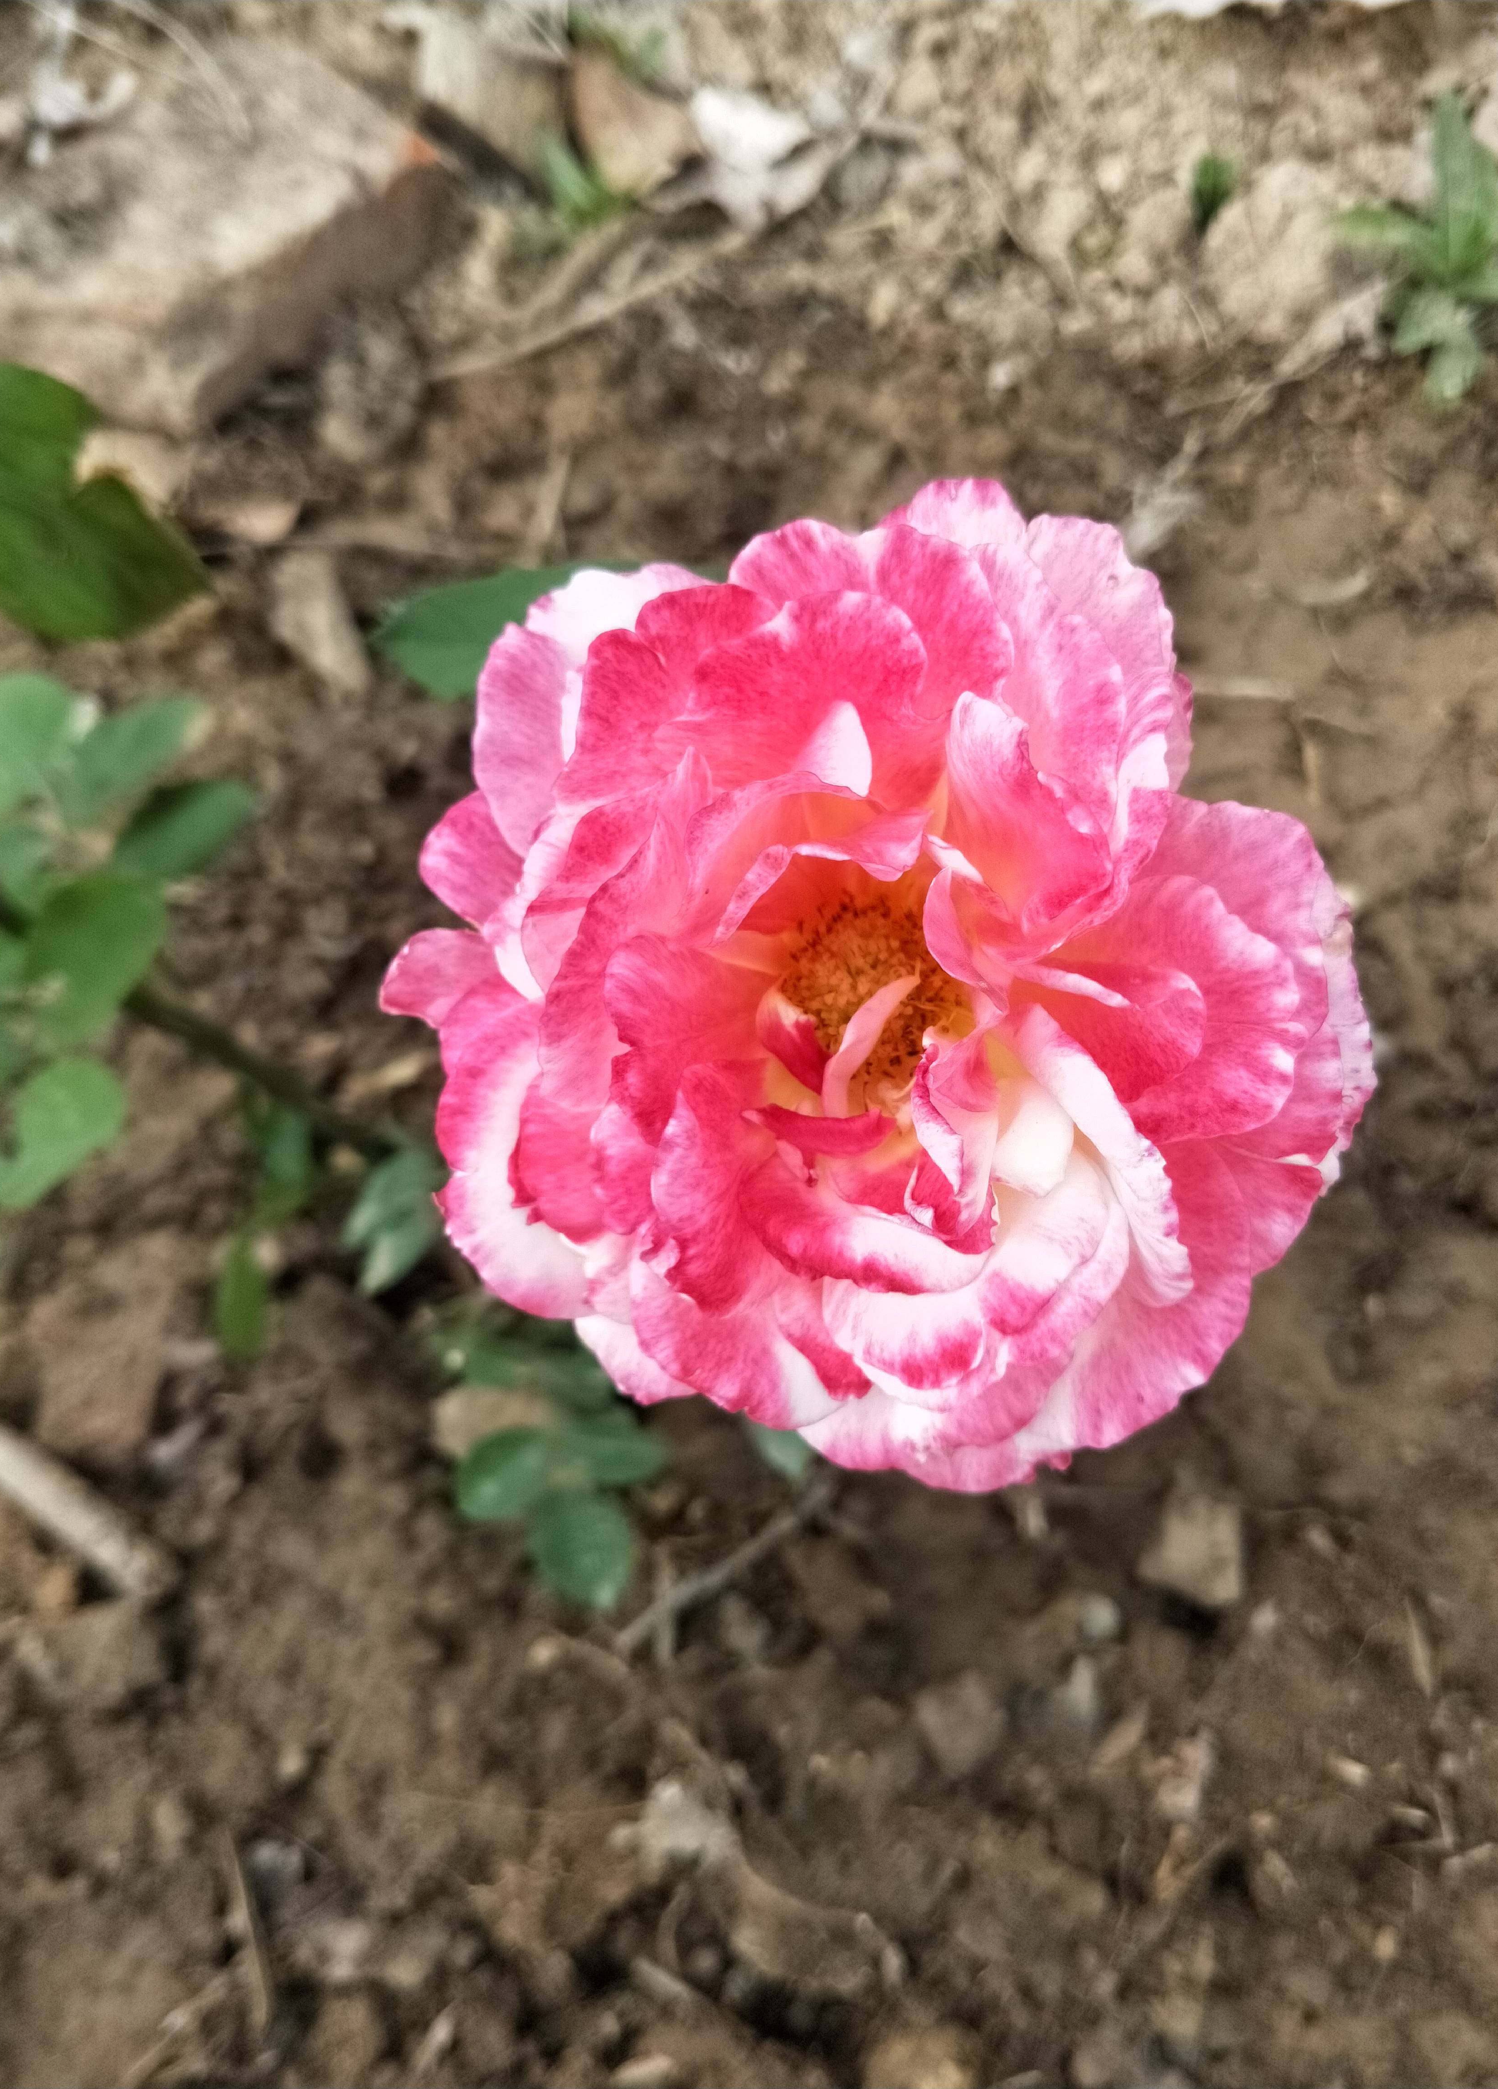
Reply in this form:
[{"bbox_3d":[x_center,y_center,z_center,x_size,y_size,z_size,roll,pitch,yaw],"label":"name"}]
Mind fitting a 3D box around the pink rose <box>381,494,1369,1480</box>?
[{"bbox_3d":[0.016,-0.007,0.187,0.117,0.062,0.117,0,81,3],"label":"pink rose"}]

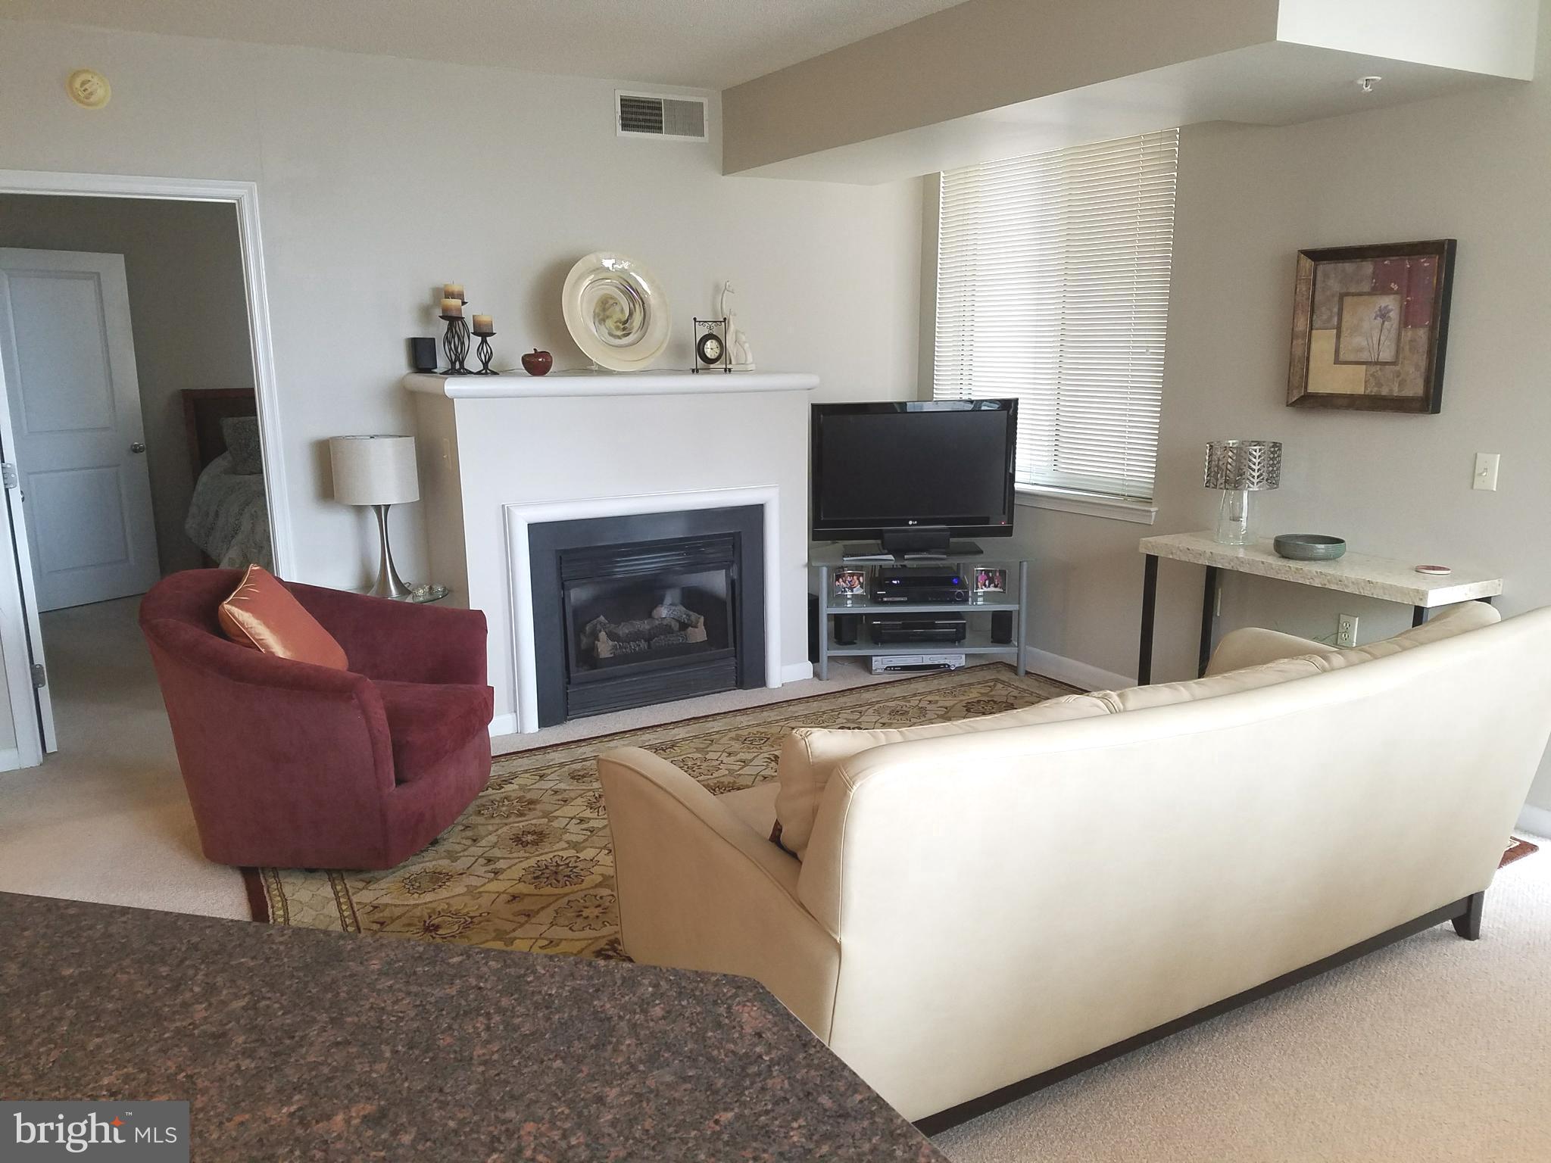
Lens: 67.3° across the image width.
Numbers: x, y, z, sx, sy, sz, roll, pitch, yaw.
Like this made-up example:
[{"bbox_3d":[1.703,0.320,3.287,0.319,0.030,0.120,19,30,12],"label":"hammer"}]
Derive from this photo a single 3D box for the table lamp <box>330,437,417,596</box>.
[{"bbox_3d":[-1.541,-0.253,4.537,0.312,0.628,0.312,-8,14,-29],"label":"table lamp"}]

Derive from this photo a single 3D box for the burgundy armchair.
[{"bbox_3d":[-1.457,0.403,3.734,0.860,0.790,0.810,1,12,7],"label":"burgundy armchair"}]

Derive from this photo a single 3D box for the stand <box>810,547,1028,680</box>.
[{"bbox_3d":[0.658,0.121,5.485,1.000,0.555,0.500,-1,12,-2],"label":"stand"}]

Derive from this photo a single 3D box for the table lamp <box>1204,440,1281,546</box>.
[{"bbox_3d":[1.703,-0.320,4.264,0.252,0.368,0.252,-8,14,-29],"label":"table lamp"}]

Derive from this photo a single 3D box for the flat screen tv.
[{"bbox_3d":[0.630,-0.488,5.387,0.930,0.688,0.250,-1,12,-2],"label":"flat screen tv"}]

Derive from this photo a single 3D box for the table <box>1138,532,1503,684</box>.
[{"bbox_3d":[1.837,0.293,4.126,0.372,0.776,1.110,-8,14,-29],"label":"table"}]

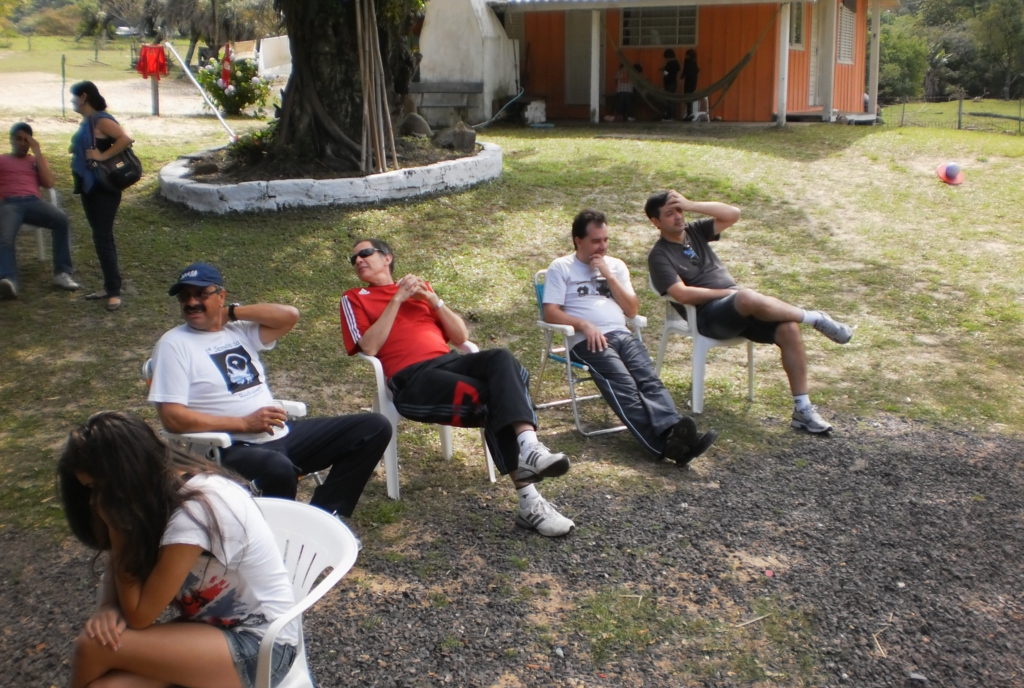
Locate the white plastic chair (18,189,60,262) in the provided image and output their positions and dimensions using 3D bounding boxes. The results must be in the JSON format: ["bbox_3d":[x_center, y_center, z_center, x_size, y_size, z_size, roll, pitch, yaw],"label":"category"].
[{"bbox_3d":[-4.147,-1.015,8.967,0.580,0.810,0.580,-6,15,-24],"label":"white plastic chair"}]

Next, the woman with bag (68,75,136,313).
[{"bbox_3d":[-3.011,-1.111,7.810,0.460,1.630,0.500,-5,15,-21],"label":"woman with bag"}]

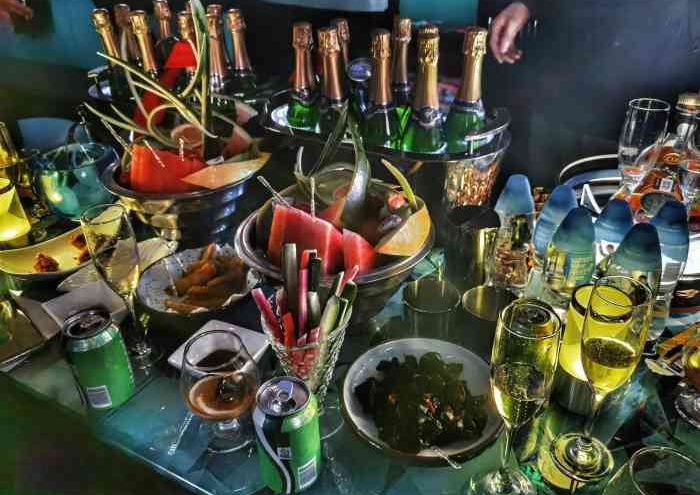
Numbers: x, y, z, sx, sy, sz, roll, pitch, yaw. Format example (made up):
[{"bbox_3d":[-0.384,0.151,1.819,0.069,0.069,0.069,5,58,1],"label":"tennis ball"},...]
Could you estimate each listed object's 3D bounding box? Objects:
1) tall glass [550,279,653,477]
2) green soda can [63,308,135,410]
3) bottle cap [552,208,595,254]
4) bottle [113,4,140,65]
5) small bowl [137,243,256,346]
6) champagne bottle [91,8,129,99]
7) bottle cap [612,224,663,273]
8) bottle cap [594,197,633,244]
[{"bbox_3d":[0.261,0.142,0.566,0.064,0.222,0.064,-2,29,0],"label":"tall glass"},{"bbox_3d":[-0.315,0.142,0.684,0.066,0.116,0.066,0,30,0],"label":"green soda can"},{"bbox_3d":[0.305,-0.026,0.745,0.060,0.058,0.060,-2,29,1],"label":"bottle cap"},{"bbox_3d":[-0.552,-0.460,1.426,0.088,0.315,0.088,-5,30,0],"label":"bottle"},{"bbox_3d":[-0.233,0.077,0.873,0.194,0.073,0.194,-2,29,0],"label":"small bowl"},{"bbox_3d":[-0.511,-0.371,1.245,0.088,0.316,0.088,-8,28,3],"label":"champagne bottle"},{"bbox_3d":[0.376,-0.002,0.708,0.062,0.053,0.062,0,30,0],"label":"bottle cap"},{"bbox_3d":[0.369,-0.043,0.768,0.056,0.055,0.056,-2,29,1],"label":"bottle cap"}]

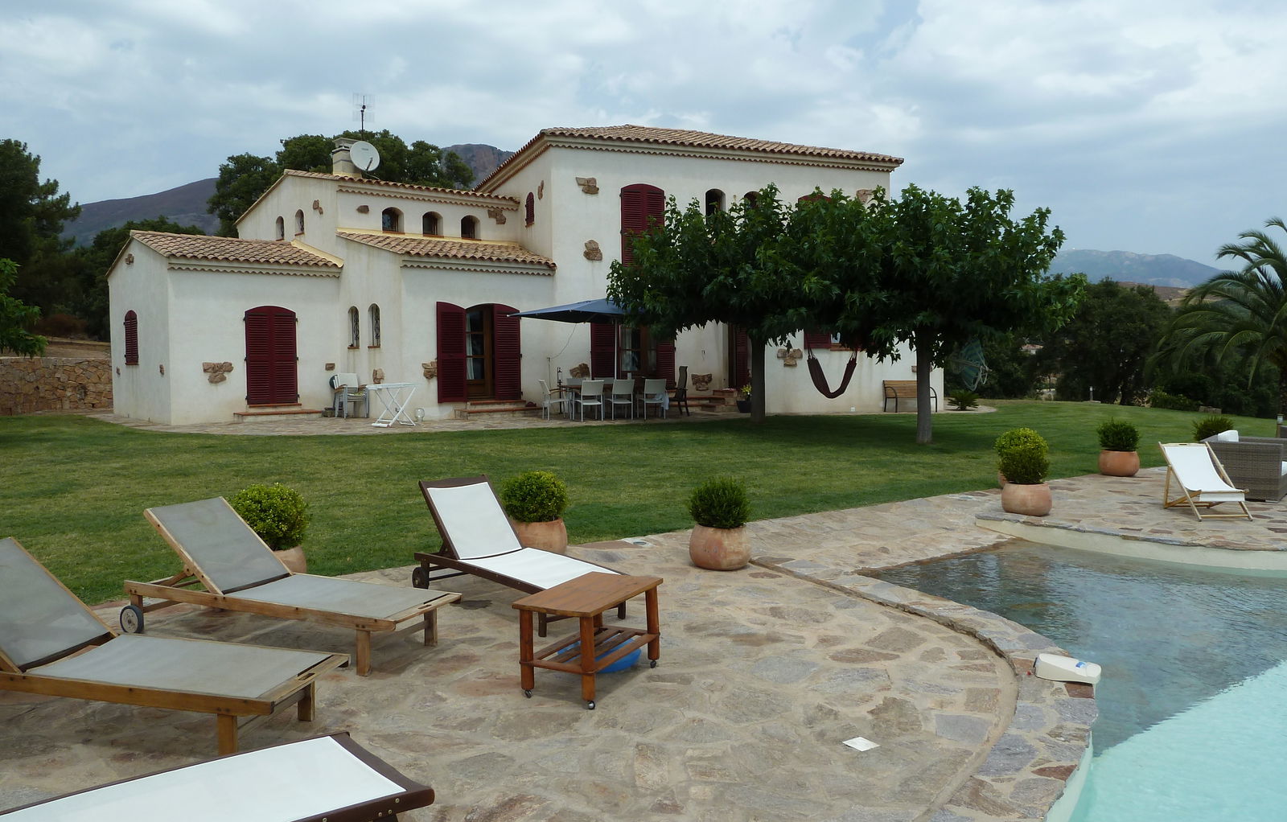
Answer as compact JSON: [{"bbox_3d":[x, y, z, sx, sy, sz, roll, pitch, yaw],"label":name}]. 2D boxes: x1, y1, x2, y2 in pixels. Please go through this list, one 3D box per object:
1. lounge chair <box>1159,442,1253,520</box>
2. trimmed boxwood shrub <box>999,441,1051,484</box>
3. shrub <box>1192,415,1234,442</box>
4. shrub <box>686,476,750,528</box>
[{"bbox_3d":[6.131,0.749,10.159,0.570,0.770,0.980,0,3,4],"label":"lounge chair"},{"bbox_3d":[3.928,0.529,9.594,0.540,0.470,0.540,0,3,0],"label":"trimmed boxwood shrub"},{"bbox_3d":[8.945,0.343,14.584,0.578,0.529,0.578,1,3,32],"label":"shrub"},{"bbox_3d":[0.639,0.769,7.795,0.508,0.420,0.508,0,3,5],"label":"shrub"}]

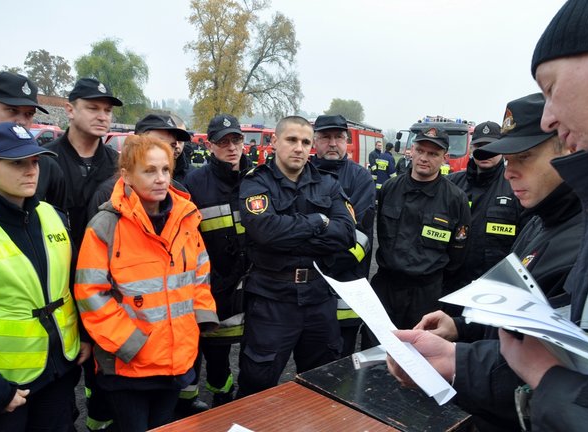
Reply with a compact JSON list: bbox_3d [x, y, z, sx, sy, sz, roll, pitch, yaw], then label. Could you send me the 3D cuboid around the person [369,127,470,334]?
[{"bbox_3d":[0.673,0.390,2.678,0.530,1.750,0.380,5,9,27],"label":"person"}]

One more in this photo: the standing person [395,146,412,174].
[{"bbox_3d":[2.907,-0.900,12.489,0.520,1.670,0.360,1,8,3],"label":"standing person"}]

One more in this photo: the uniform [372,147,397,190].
[{"bbox_3d":[2.092,-0.697,11.308,0.560,1.470,0.380,4,9,23],"label":"uniform"}]

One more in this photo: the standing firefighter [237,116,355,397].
[{"bbox_3d":[0.002,0.419,2.330,0.560,1.770,0.400,-1,8,-14],"label":"standing firefighter"}]

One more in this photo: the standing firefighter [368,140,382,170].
[{"bbox_3d":[2.017,-0.908,11.985,0.520,1.800,0.360,-5,10,-36],"label":"standing firefighter"}]

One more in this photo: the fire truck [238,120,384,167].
[{"bbox_3d":[1.582,-2.251,18.160,2.450,2.750,7.600,3,8,17],"label":"fire truck"}]

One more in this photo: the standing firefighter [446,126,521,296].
[{"bbox_3d":[1.077,0.348,2.873,0.540,1.790,0.380,4,9,25],"label":"standing firefighter"}]

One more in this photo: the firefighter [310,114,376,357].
[{"bbox_3d":[0.216,0.320,2.952,0.560,1.800,0.380,1,8,0],"label":"firefighter"}]

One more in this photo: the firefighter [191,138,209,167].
[{"bbox_3d":[-3.015,-1.501,15.749,0.550,1.800,0.380,1,8,0],"label":"firefighter"}]

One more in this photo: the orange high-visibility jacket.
[{"bbox_3d":[-0.580,0.220,1.920,0.540,0.760,0.350,-5,10,-38],"label":"orange high-visibility jacket"}]

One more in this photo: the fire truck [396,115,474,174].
[{"bbox_3d":[7.143,-3.023,23.191,2.500,3.050,7.300,4,8,21],"label":"fire truck"}]

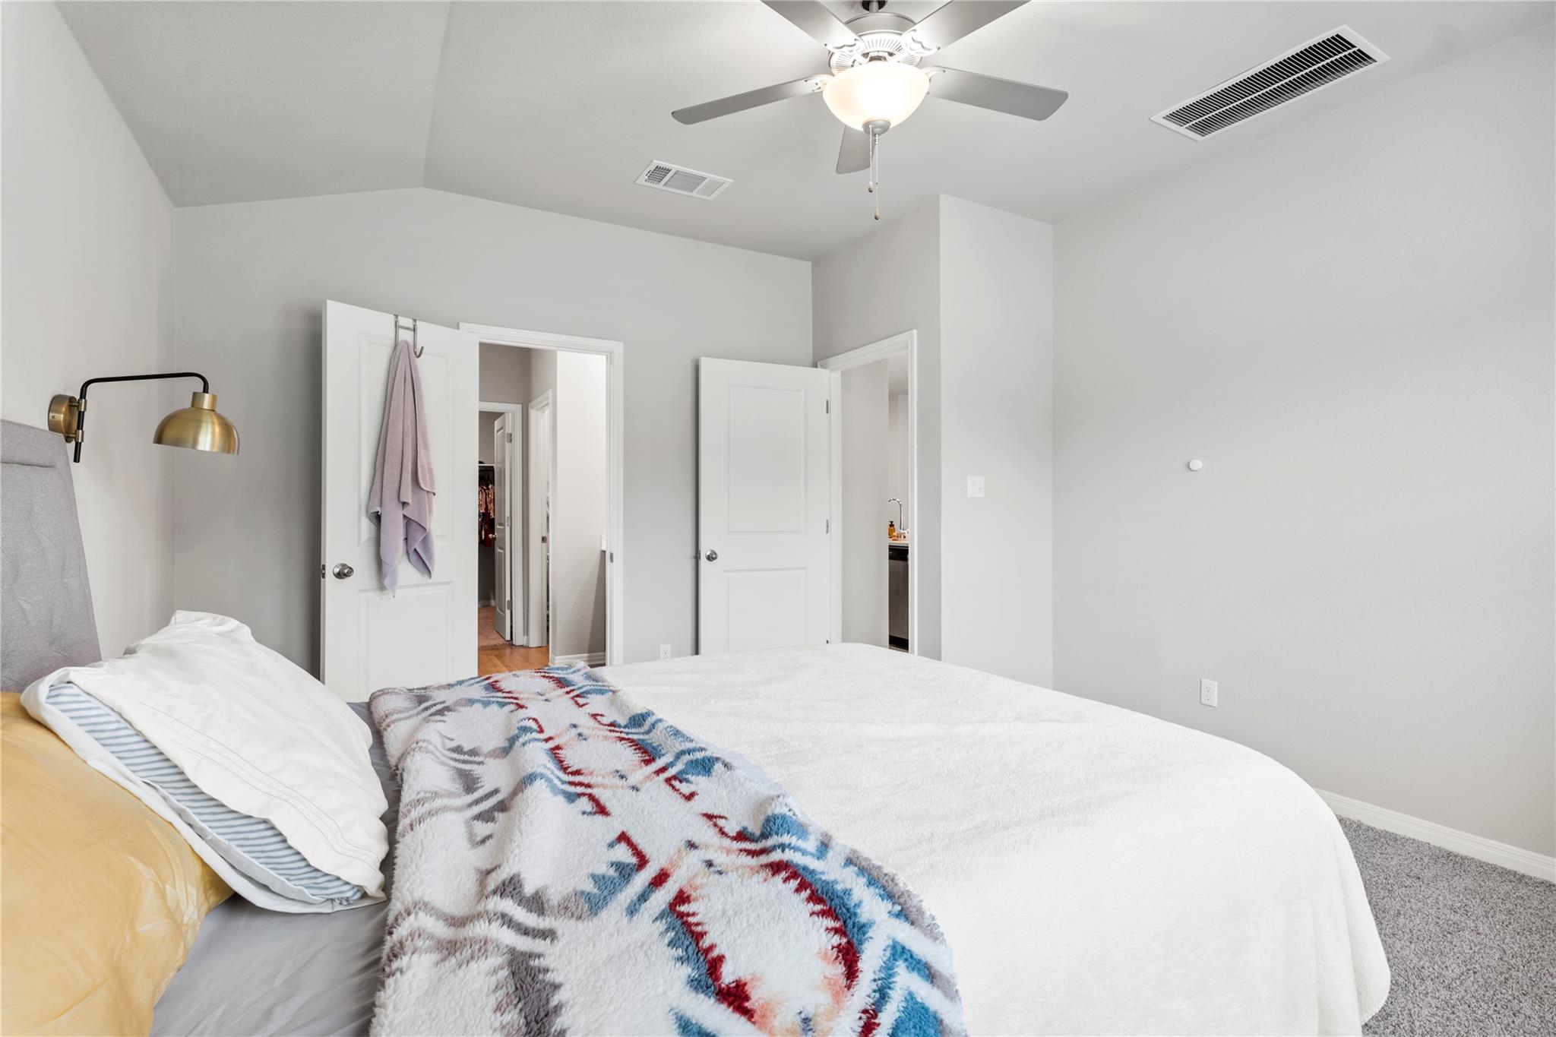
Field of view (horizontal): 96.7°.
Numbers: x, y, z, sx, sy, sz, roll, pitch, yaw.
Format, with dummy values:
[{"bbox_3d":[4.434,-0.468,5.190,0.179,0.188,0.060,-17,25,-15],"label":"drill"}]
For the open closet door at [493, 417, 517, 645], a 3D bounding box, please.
[{"bbox_3d":[-2.575,0.075,6.460,0.045,2.030,0.660,0,0,-31],"label":"open closet door"}]

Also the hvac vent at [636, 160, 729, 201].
[{"bbox_3d":[-0.437,-1.585,3.248,0.390,0.025,0.235,0,0,-31],"label":"hvac vent"}]

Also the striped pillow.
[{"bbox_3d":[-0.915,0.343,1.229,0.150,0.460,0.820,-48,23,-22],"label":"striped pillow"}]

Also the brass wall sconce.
[{"bbox_3d":[-1.597,-0.250,1.758,0.370,0.210,0.230,0,0,-31],"label":"brass wall sconce"}]

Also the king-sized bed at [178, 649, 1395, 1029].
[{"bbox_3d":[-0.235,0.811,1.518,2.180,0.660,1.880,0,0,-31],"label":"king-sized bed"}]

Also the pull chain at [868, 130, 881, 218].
[{"bbox_3d":[0.296,-1.056,2.130,0.038,0.265,0.030,0,0,-31],"label":"pull chain"}]

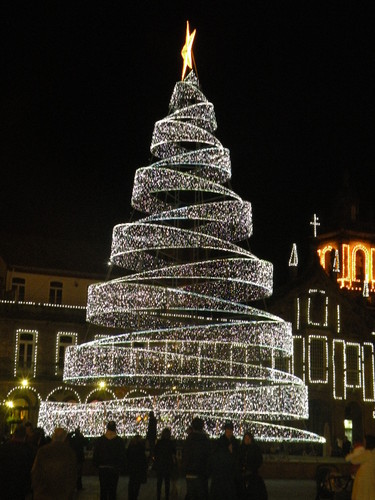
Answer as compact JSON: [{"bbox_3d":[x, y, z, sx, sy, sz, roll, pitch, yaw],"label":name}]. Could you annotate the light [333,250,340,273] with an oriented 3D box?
[{"bbox_3d":[13.240,0.933,86.000,0.520,2.100,0.520,7,-13,-31],"label":"light"}]

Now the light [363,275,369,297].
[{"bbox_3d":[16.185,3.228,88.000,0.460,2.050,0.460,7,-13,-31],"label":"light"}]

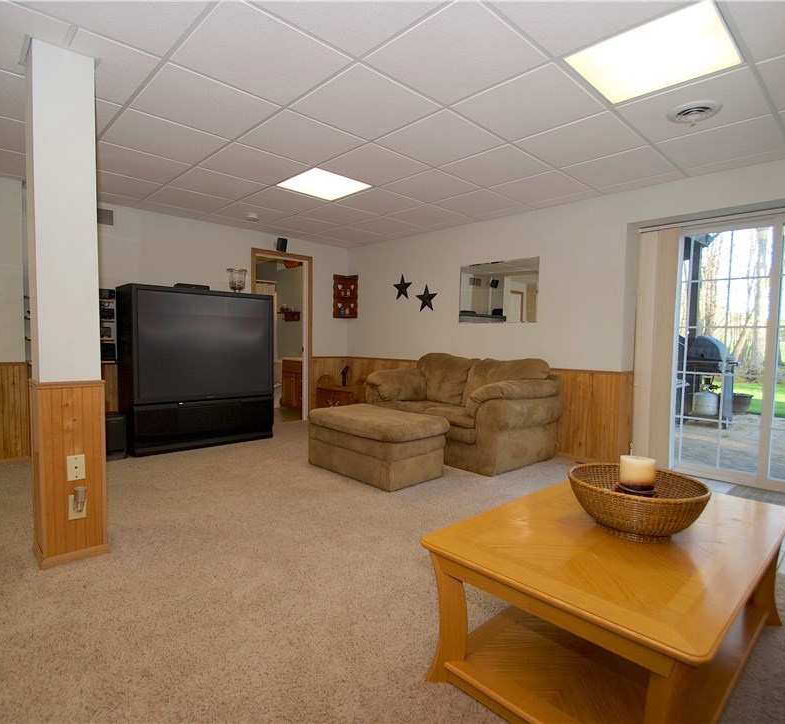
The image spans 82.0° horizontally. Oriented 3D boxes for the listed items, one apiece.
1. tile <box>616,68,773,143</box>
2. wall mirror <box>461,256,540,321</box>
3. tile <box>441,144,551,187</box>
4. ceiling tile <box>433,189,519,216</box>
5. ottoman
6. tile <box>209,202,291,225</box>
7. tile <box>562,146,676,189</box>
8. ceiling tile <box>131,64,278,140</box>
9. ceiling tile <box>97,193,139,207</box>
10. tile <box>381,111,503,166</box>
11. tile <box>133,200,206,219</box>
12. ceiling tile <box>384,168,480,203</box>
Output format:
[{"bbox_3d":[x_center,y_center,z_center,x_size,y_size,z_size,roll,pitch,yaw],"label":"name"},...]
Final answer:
[{"bbox_3d":[1.584,-1.333,2.382,0.600,0.025,0.600,-2,4,-44],"label":"tile"},{"bbox_3d":[1.052,-0.701,4.580,0.020,0.615,0.921,-2,5,-44],"label":"wall mirror"},{"bbox_3d":[0.736,-1.396,3.256,0.600,0.025,0.600,-2,4,-44],"label":"tile"},{"bbox_3d":[0.751,-1.448,4.124,0.605,0.025,0.605,-3,5,-44],"label":"ceiling tile"},{"bbox_3d":[-0.129,0.628,3.543,0.590,0.440,0.960,-3,5,-44],"label":"ottoman"},{"bbox_3d":[-1.397,-1.505,4.589,0.605,0.025,0.605,-3,5,-44],"label":"tile"},{"bbox_3d":[1.598,-1.381,3.235,0.602,0.020,0.602,-2,4,-44],"label":"tile"},{"bbox_3d":[-1.004,-1.376,2.420,0.602,0.020,0.602,-2,4,-44],"label":"ceiling tile"},{"bbox_3d":[-2.594,-1.492,4.067,0.602,0.020,0.309,-2,4,-44],"label":"ceiling tile"},{"bbox_3d":[0.297,-1.379,2.827,0.602,0.020,0.602,-2,4,-44],"label":"tile"},{"bbox_3d":[-2.206,-1.517,4.511,0.585,0.020,0.317,-2,5,-44],"label":"tile"},{"bbox_3d":[0.313,-1.426,3.688,0.602,0.020,0.602,-2,4,-44],"label":"ceiling tile"}]

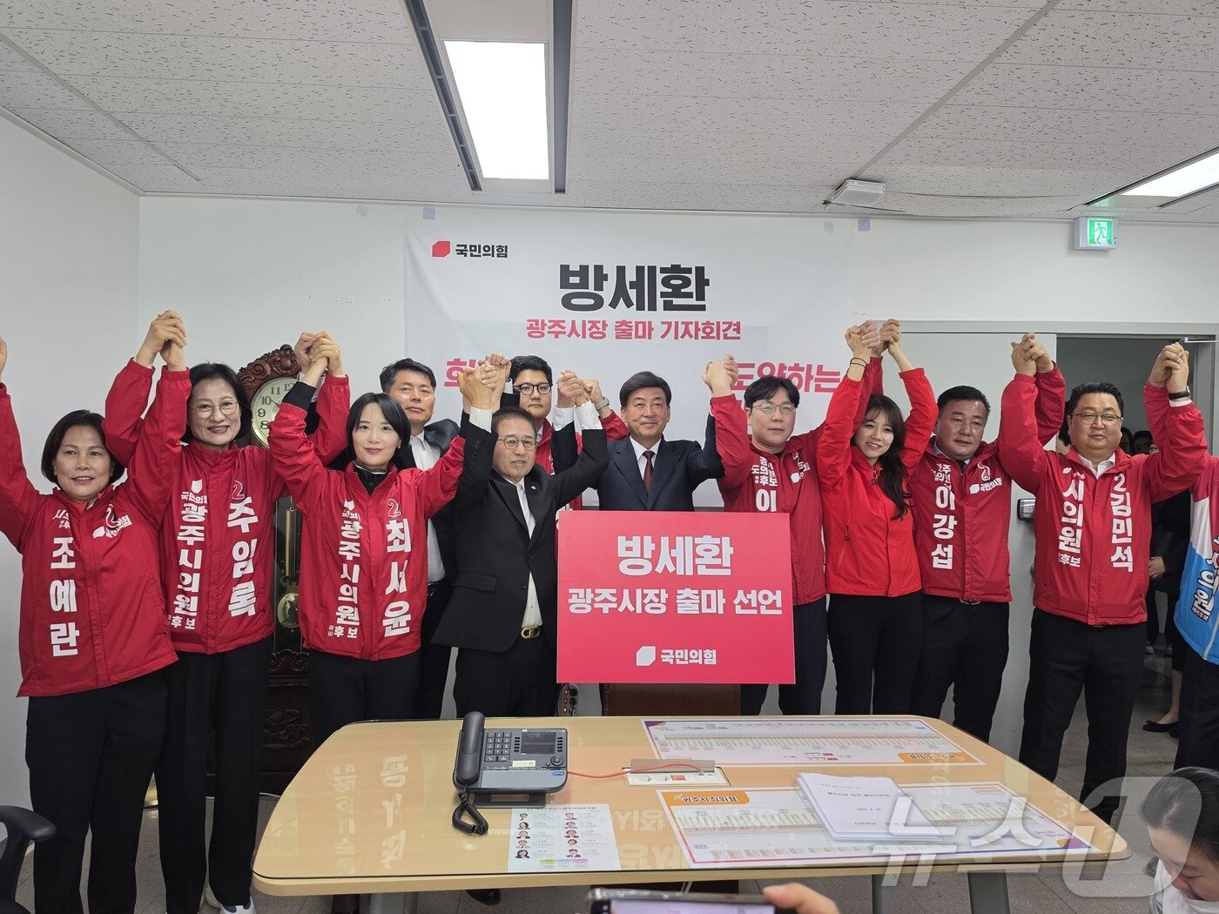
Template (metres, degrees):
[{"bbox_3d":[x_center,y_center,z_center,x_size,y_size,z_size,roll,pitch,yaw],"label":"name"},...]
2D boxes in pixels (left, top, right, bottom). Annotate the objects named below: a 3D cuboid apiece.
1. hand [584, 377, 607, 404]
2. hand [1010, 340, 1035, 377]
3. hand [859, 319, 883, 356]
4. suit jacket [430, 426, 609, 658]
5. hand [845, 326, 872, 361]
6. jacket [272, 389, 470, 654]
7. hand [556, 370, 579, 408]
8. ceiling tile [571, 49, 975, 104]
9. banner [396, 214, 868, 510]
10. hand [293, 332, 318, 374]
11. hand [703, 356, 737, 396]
[{"bbox_3d":[-0.057,-0.237,2.920,0.085,0.100,0.090,0,1,0],"label":"hand"},{"bbox_3d":[1.461,-0.351,2.860,0.085,0.125,0.080,0,2,-34],"label":"hand"},{"bbox_3d":[0.913,-0.418,2.830,0.080,0.120,0.075,2,2,41],"label":"hand"},{"bbox_3d":[-0.301,0.253,2.740,0.520,0.755,0.330,0,1,-21],"label":"suit jacket"},{"bbox_3d":[0.927,-0.423,3.020,0.090,0.125,0.085,1,1,17],"label":"hand"},{"bbox_3d":[-0.736,0.211,2.510,0.575,0.785,0.330,0,1,-10],"label":"jacket"},{"bbox_3d":[-0.144,-0.235,2.780,0.090,0.125,0.080,1,1,17],"label":"hand"},{"bbox_3d":[0.482,-1.180,2.510,1.200,0.018,0.300,1,1,-4],"label":"ceiling tile"},{"bbox_3d":[0.122,-0.467,3.996,2.220,1.410,0.020,0,1,-4],"label":"banner"},{"bbox_3d":[-0.971,-0.335,2.600,0.090,0.140,0.090,0,1,-9],"label":"hand"},{"bbox_3d":[0.420,-0.308,3.080,0.125,0.150,0.100,1,1,8],"label":"hand"}]

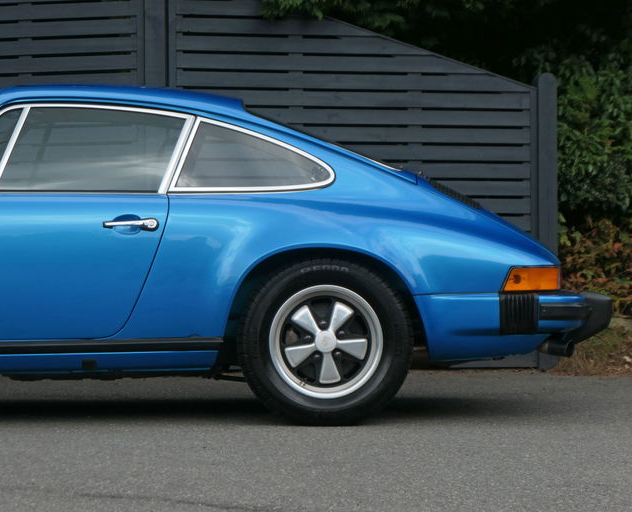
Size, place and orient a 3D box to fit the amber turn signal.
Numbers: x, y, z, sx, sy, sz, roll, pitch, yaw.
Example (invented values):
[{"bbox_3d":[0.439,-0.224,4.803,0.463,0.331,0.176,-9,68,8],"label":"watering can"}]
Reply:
[{"bbox_3d":[0.807,0.084,8.750,0.215,0.090,0.110,0,0,-10],"label":"amber turn signal"}]

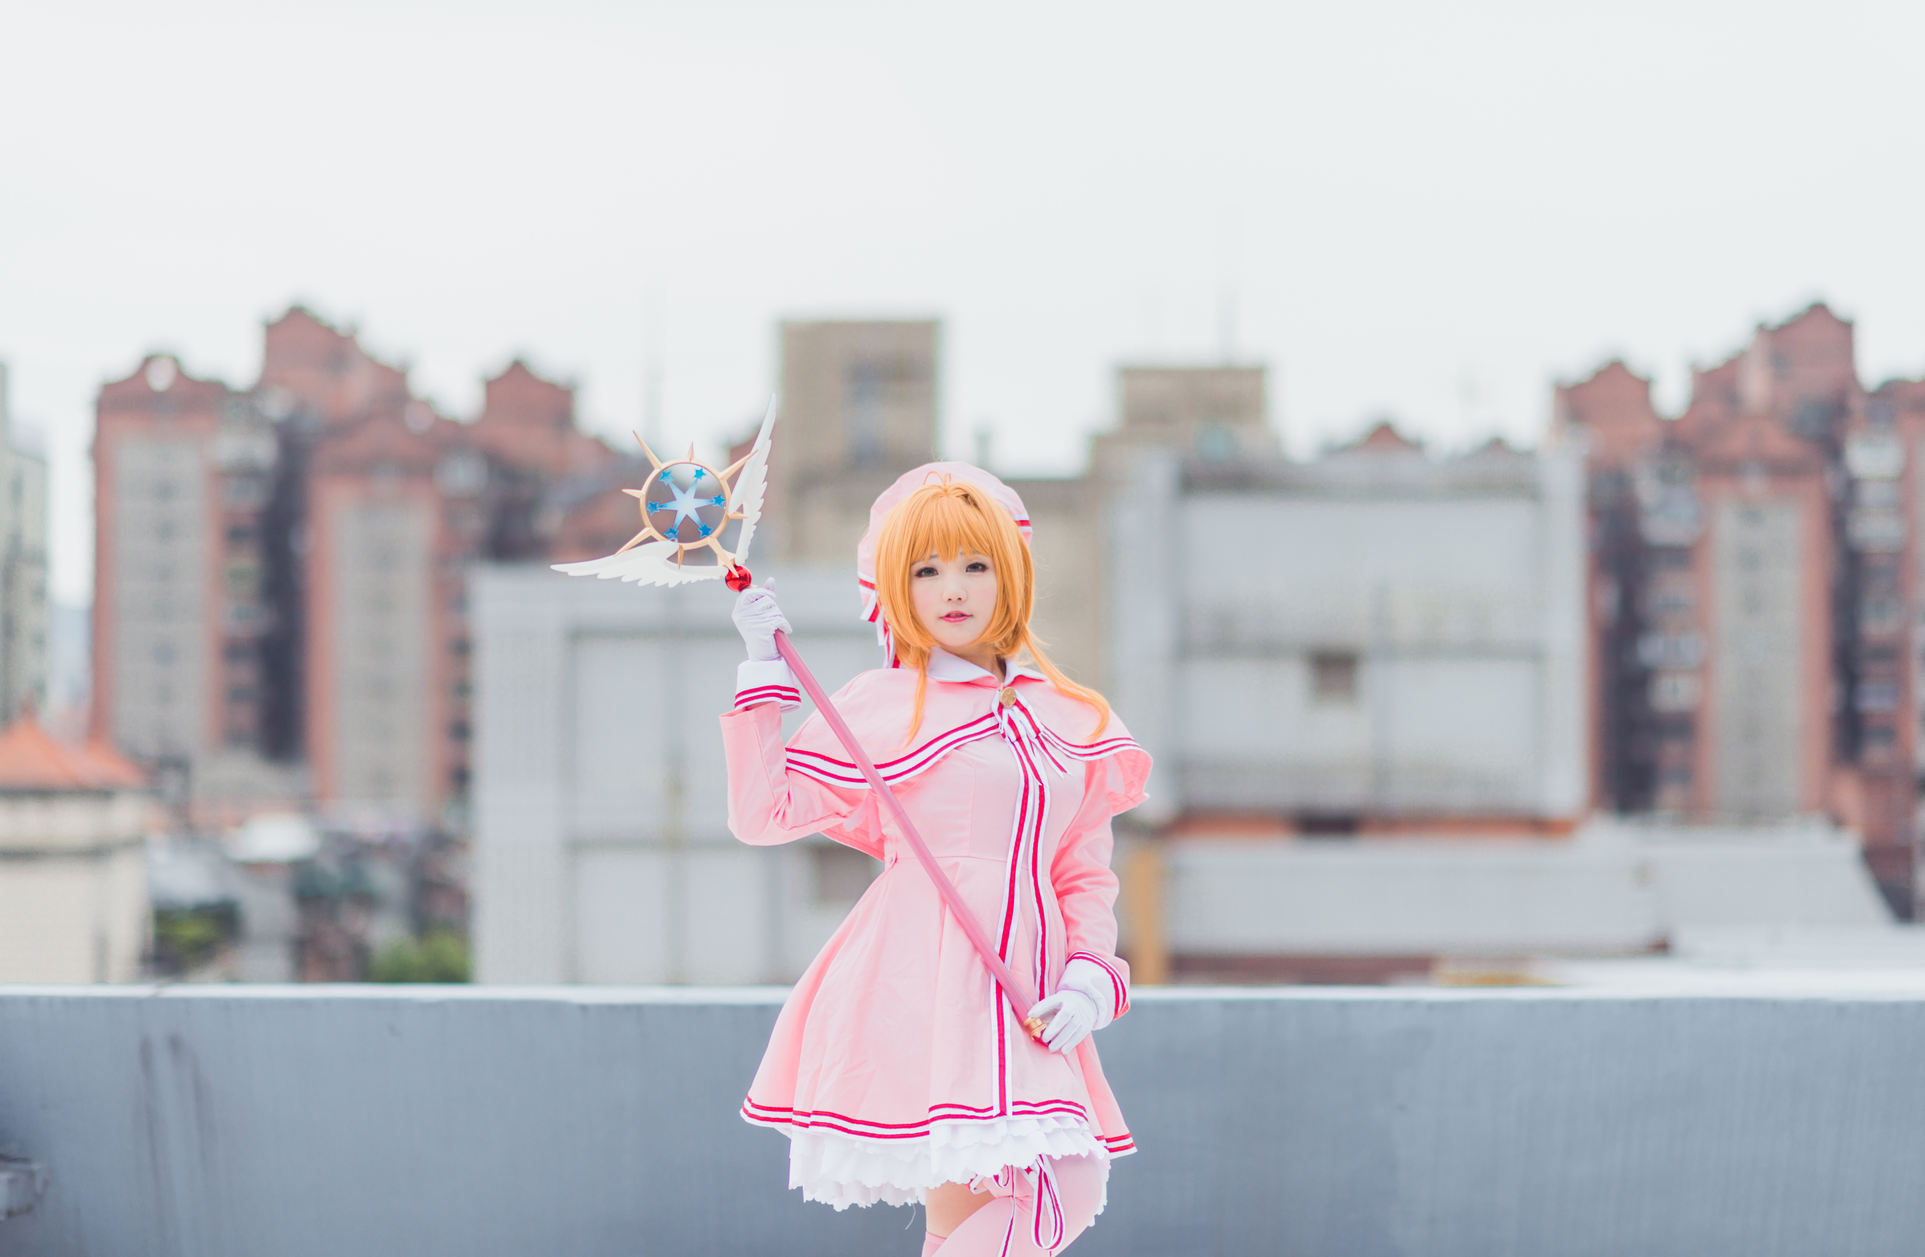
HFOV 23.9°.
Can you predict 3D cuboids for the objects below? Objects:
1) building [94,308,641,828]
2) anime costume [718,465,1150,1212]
[{"bbox_3d":[-44.000,-3.000,341.000,43.000,43.000,25.000,0,0,0],"label":"building"},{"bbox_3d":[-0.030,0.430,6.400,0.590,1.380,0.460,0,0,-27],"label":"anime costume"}]

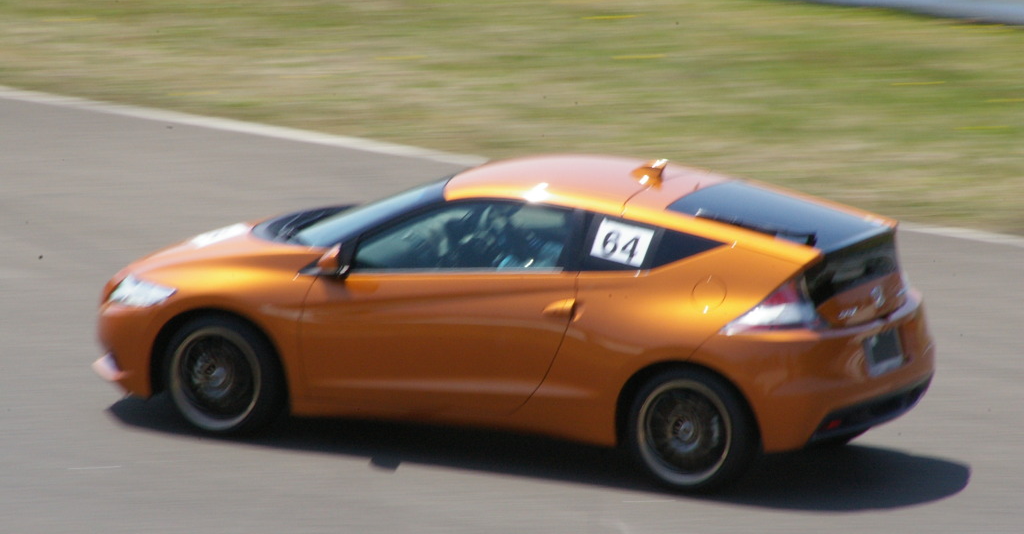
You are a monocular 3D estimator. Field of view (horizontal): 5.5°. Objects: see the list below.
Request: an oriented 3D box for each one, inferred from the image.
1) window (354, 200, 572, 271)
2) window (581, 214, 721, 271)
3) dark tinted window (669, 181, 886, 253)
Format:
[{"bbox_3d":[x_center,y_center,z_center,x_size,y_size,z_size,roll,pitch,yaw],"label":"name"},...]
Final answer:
[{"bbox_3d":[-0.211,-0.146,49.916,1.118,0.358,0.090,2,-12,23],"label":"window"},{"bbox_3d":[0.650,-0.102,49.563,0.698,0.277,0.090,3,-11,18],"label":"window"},{"bbox_3d":[1.265,-0.246,49.954,0.817,0.110,0.920,17,16,22],"label":"dark tinted window"}]

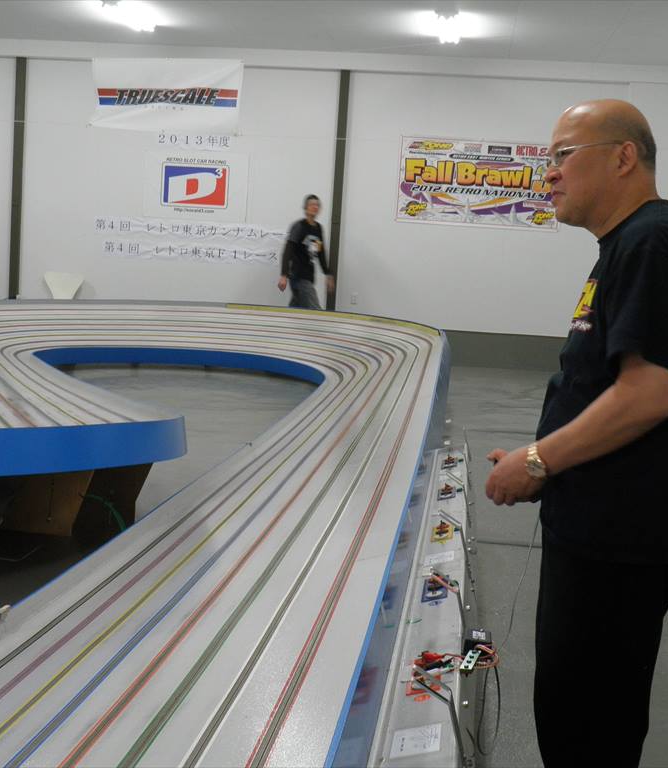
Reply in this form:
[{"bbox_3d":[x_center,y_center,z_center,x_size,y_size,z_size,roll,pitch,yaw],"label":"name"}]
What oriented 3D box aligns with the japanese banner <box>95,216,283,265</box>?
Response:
[{"bbox_3d":[-1.661,-1.667,14.190,2.340,0.480,0.015,4,7,5],"label":"japanese banner"}]

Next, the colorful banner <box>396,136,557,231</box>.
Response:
[{"bbox_3d":[1.659,-2.279,13.810,1.840,0.970,0.020,4,7,5],"label":"colorful banner"}]

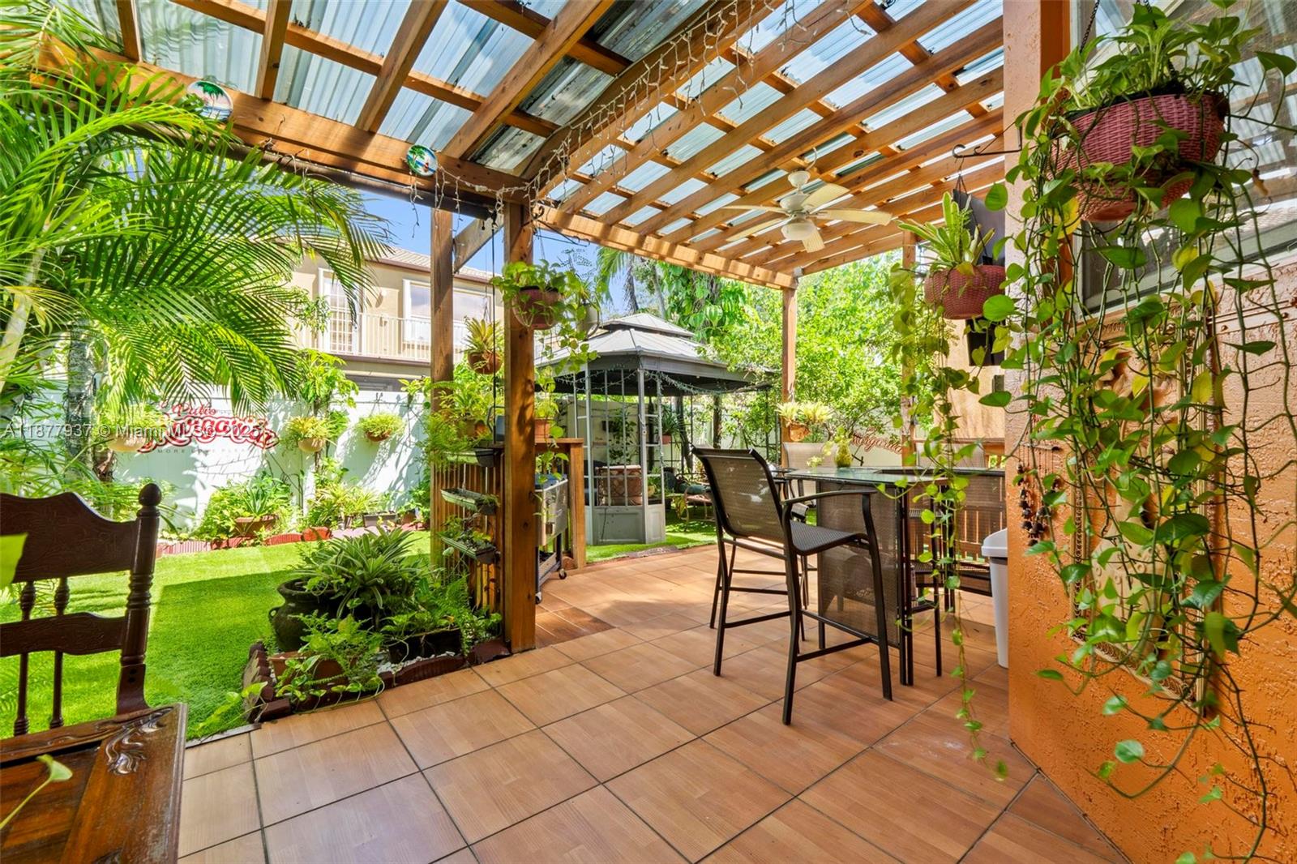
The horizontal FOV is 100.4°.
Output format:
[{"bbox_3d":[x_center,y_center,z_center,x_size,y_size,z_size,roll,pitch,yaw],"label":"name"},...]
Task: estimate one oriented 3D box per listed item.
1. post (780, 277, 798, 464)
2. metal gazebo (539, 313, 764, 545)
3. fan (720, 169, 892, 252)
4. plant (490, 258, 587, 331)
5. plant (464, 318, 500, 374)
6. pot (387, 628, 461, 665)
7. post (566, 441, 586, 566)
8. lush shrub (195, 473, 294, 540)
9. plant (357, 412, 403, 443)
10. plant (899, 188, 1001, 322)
[{"bbox_3d":[1.196,0.009,4.571,0.100,2.500,0.095,1,-1,-38],"label":"post"},{"bbox_3d":[-0.080,-0.230,8.350,3.350,3.200,3.350,1,-1,-39],"label":"metal gazebo"},{"bbox_3d":[0.883,-1.331,3.170,1.040,0.430,1.040,0,-1,6],"label":"fan"},{"bbox_3d":[-0.575,-0.724,2.880,0.460,0.380,0.410,1,-1,-38],"label":"plant"},{"bbox_3d":[-1.135,-0.593,3.700,0.260,0.400,0.260,1,-1,-38],"label":"plant"},{"bbox_3d":[-1.186,1.099,2.862,0.370,0.160,0.210,0,-1,-30],"label":"pot"},{"bbox_3d":[-0.691,0.708,5.300,0.110,1.267,0.110,1,-1,-38],"label":"post"},{"bbox_3d":[-4.790,0.870,6.400,0.950,0.820,0.750,1,-1,-38],"label":"lush shrub"},{"bbox_3d":[-3.604,-0.061,7.250,0.570,0.430,0.500,1,-1,-38],"label":"plant"},{"bbox_3d":[1.144,-0.662,2.030,0.360,0.460,0.330,1,-1,-38],"label":"plant"}]

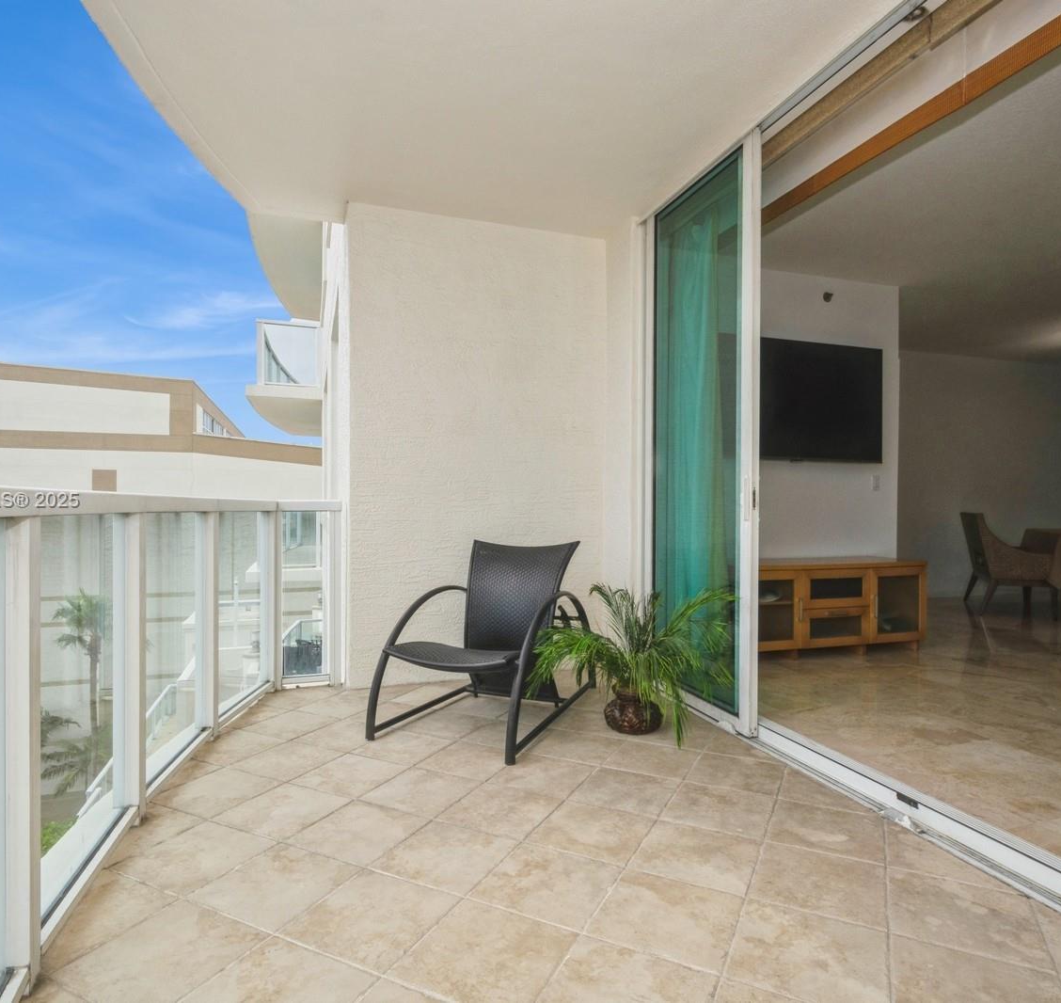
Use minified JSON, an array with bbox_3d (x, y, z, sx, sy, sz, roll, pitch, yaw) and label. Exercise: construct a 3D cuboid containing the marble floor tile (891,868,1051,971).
[{"bbox_3d":[1.105,1.062,1.609,0.326,0.010,0.326,0,0,24],"label":"marble floor tile"}]

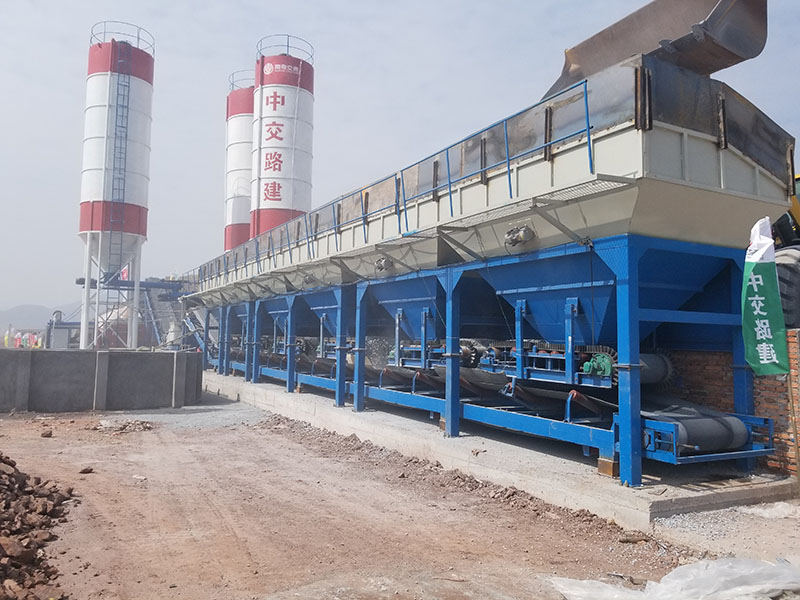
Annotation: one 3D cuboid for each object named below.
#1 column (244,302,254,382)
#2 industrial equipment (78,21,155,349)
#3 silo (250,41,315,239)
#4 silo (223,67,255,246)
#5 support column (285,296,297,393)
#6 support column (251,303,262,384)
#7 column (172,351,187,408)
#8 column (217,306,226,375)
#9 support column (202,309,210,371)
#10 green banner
[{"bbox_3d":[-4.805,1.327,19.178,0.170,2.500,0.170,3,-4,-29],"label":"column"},{"bbox_3d":[-13.401,-4.699,28.260,2.950,16.600,2.950,3,-4,-29],"label":"industrial equipment"},{"bbox_3d":[-5.718,-4.546,29.270,2.950,16.600,2.950,0,-3,8],"label":"silo"},{"bbox_3d":[-8.177,-4.349,33.099,2.950,16.600,2.950,0,-3,8],"label":"silo"},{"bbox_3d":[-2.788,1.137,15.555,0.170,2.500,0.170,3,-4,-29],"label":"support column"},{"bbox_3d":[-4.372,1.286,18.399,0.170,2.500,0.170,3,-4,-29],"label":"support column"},{"bbox_3d":[-6.060,2.186,16.557,0.320,1.510,0.300,3,-4,-29],"label":"column"},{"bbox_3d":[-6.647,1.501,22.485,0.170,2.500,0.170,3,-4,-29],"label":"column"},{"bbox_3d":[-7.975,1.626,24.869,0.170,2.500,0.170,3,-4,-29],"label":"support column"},{"bbox_3d":[3.771,-0.046,6.200,0.400,1.600,0.120,-5,-4,27],"label":"green banner"}]

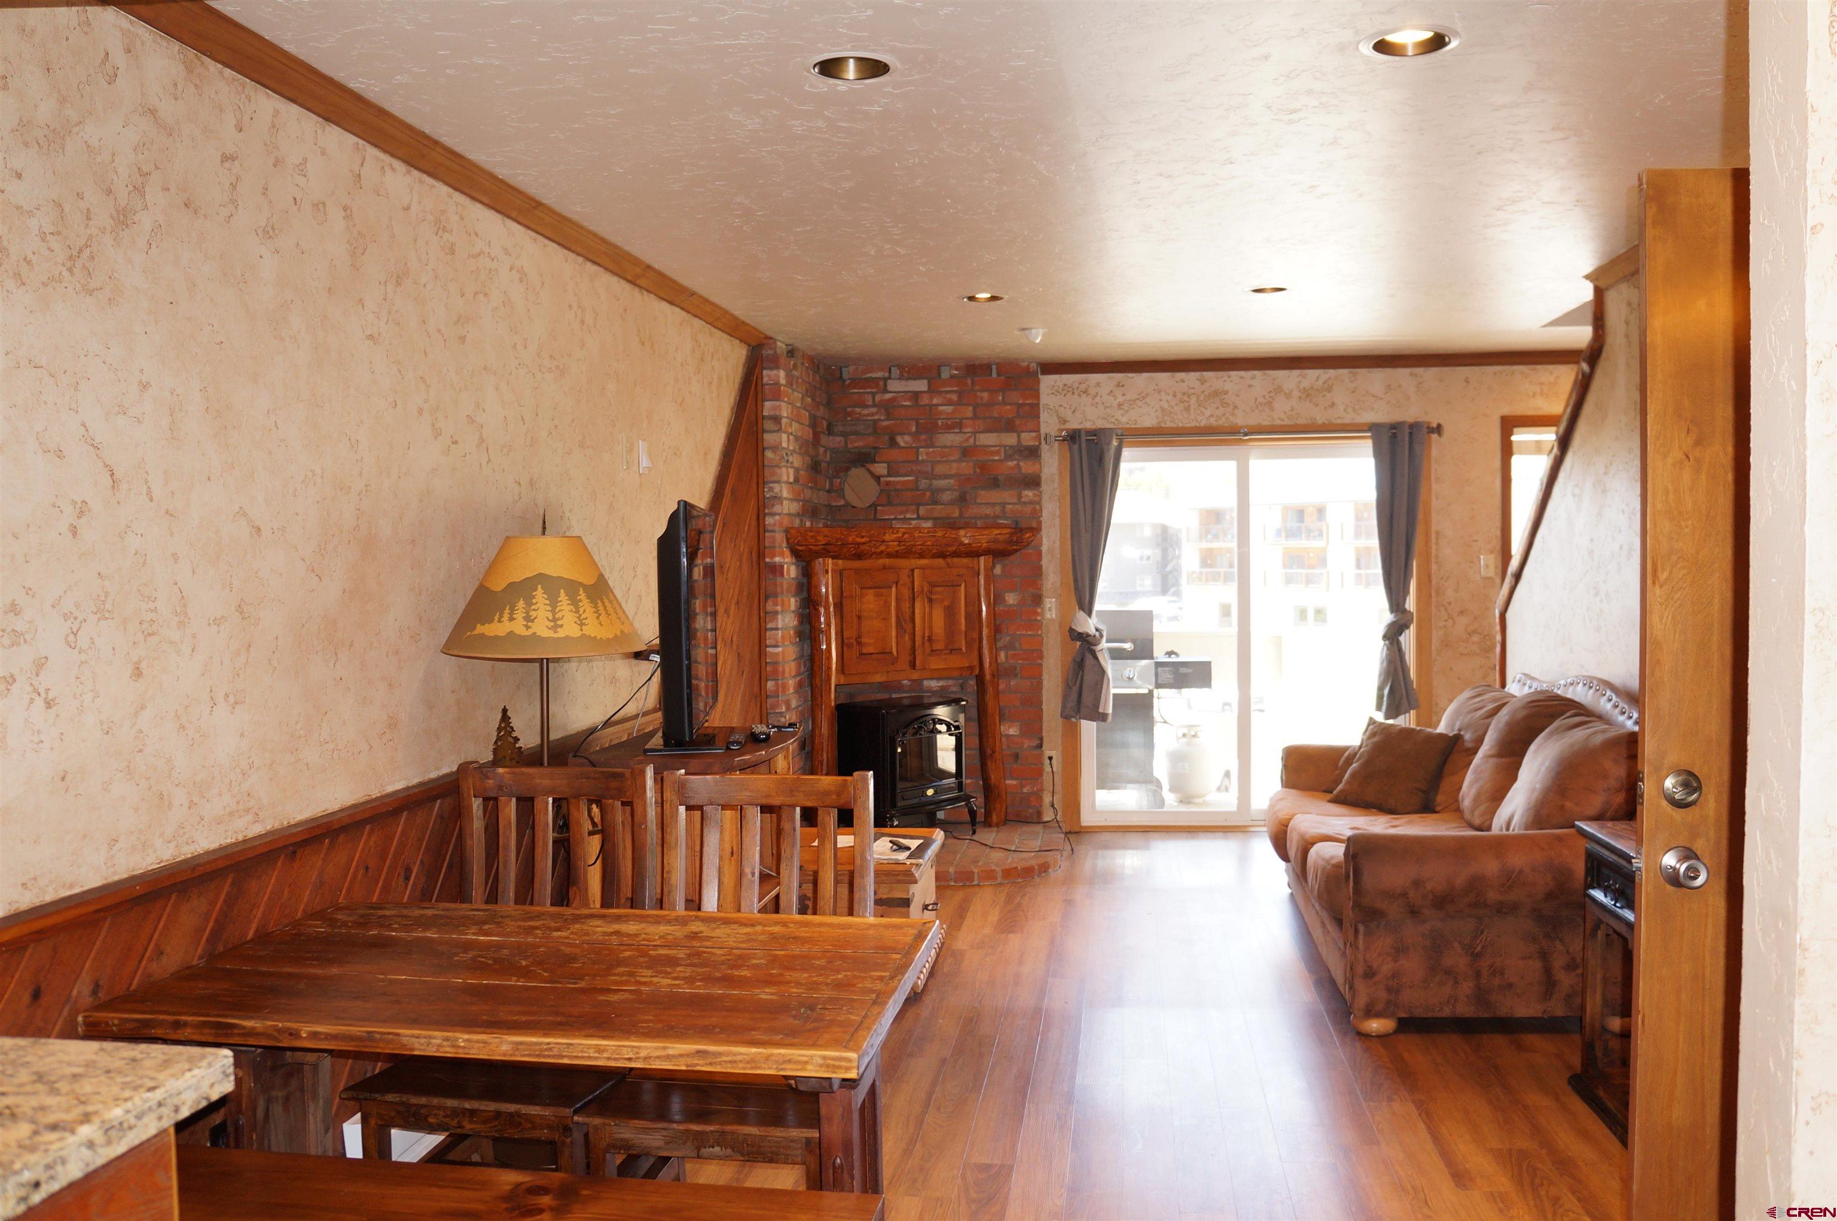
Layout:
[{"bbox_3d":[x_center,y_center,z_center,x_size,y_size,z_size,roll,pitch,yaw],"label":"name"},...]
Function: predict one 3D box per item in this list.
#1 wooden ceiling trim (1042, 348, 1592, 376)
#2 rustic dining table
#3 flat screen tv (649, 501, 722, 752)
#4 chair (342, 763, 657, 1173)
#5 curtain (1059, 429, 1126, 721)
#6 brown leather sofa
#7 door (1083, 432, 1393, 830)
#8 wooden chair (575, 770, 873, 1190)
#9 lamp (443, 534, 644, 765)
[{"bbox_3d":[1.962,-1.238,7.143,2.686,0.063,0.040,-1,2,3],"label":"wooden ceiling trim"},{"bbox_3d":[-0.609,0.976,2.403,1.205,0.770,0.710,0,2,10],"label":"rustic dining table"},{"bbox_3d":[-0.682,0.044,4.341,0.220,0.713,0.910,-1,2,-3],"label":"flat screen tv"},{"bbox_3d":[-0.822,0.840,2.848,0.460,1.010,0.520,0,2,11],"label":"chair"},{"bbox_3d":[0.873,-0.175,7.175,0.338,1.461,0.120,-1,2,3],"label":"curtain"},{"bbox_3d":[1.847,0.729,5.062,1.030,0.970,1.920,-1,2,8],"label":"brown leather sofa"},{"bbox_3d":[1.669,0.138,7.284,1.669,1.971,0.100,-1,2,3],"label":"door"},{"bbox_3d":[-0.363,0.838,2.740,0.460,1.010,0.520,0,2,11],"label":"wooden chair"},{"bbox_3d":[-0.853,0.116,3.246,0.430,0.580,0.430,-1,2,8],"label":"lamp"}]

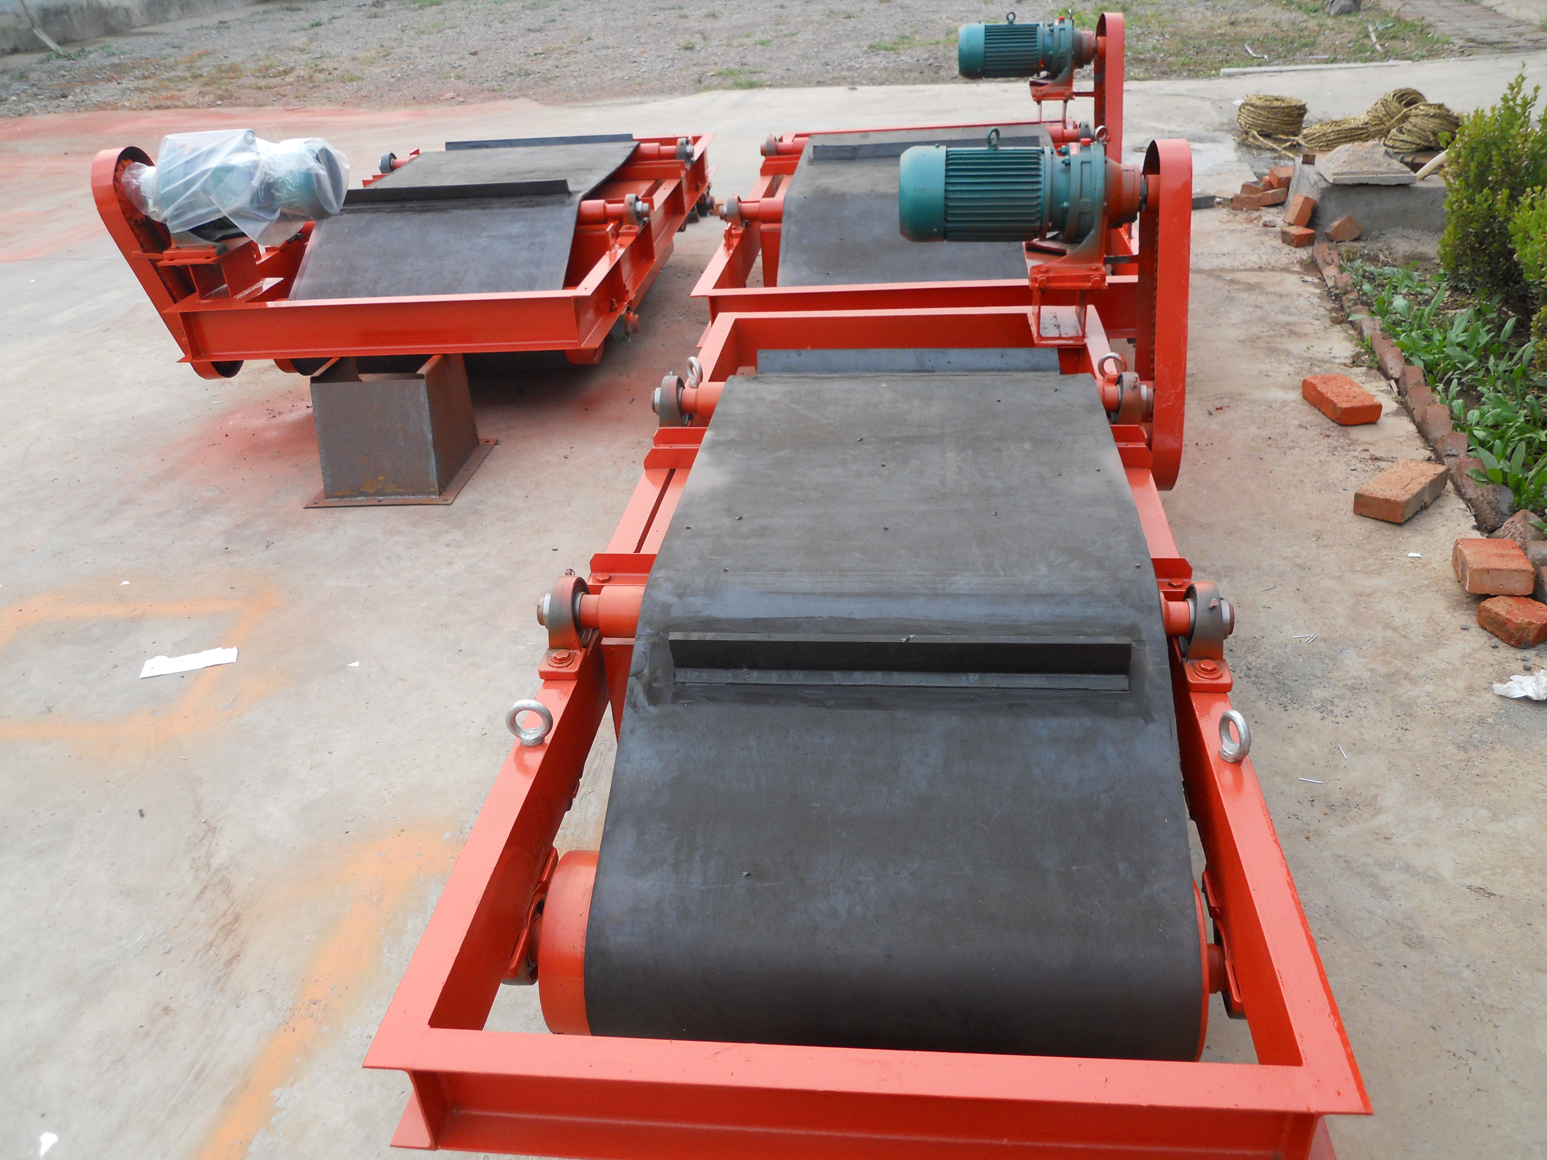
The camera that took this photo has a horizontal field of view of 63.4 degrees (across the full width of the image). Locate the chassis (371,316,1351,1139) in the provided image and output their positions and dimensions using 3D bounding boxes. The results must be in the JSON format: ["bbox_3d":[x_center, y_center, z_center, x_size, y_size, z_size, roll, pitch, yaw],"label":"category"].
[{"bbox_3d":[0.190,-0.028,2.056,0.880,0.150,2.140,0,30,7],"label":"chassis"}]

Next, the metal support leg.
[{"bbox_3d":[-1.019,-0.441,3.350,0.395,0.340,0.410,0,30,5],"label":"metal support leg"}]

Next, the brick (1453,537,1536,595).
[{"bbox_3d":[1.489,-0.033,2.600,0.117,0.056,0.150,3,31,10],"label":"brick"}]

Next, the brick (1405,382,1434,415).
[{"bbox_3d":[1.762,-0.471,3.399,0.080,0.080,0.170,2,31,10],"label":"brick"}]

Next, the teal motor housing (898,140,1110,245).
[{"bbox_3d":[0.490,-0.818,2.671,0.445,0.220,0.215,0,30,6],"label":"teal motor housing"}]

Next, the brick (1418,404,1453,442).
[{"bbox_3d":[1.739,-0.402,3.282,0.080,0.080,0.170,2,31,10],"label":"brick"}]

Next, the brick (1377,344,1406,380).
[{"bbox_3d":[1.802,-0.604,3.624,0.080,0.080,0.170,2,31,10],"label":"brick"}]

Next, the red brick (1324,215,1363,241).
[{"bbox_3d":[2.221,-1.368,4.867,0.130,0.085,0.085,2,30,10],"label":"red brick"}]

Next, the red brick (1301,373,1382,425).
[{"bbox_3d":[1.575,-0.502,3.472,0.112,0.053,0.232,-4,30,-1],"label":"red brick"}]

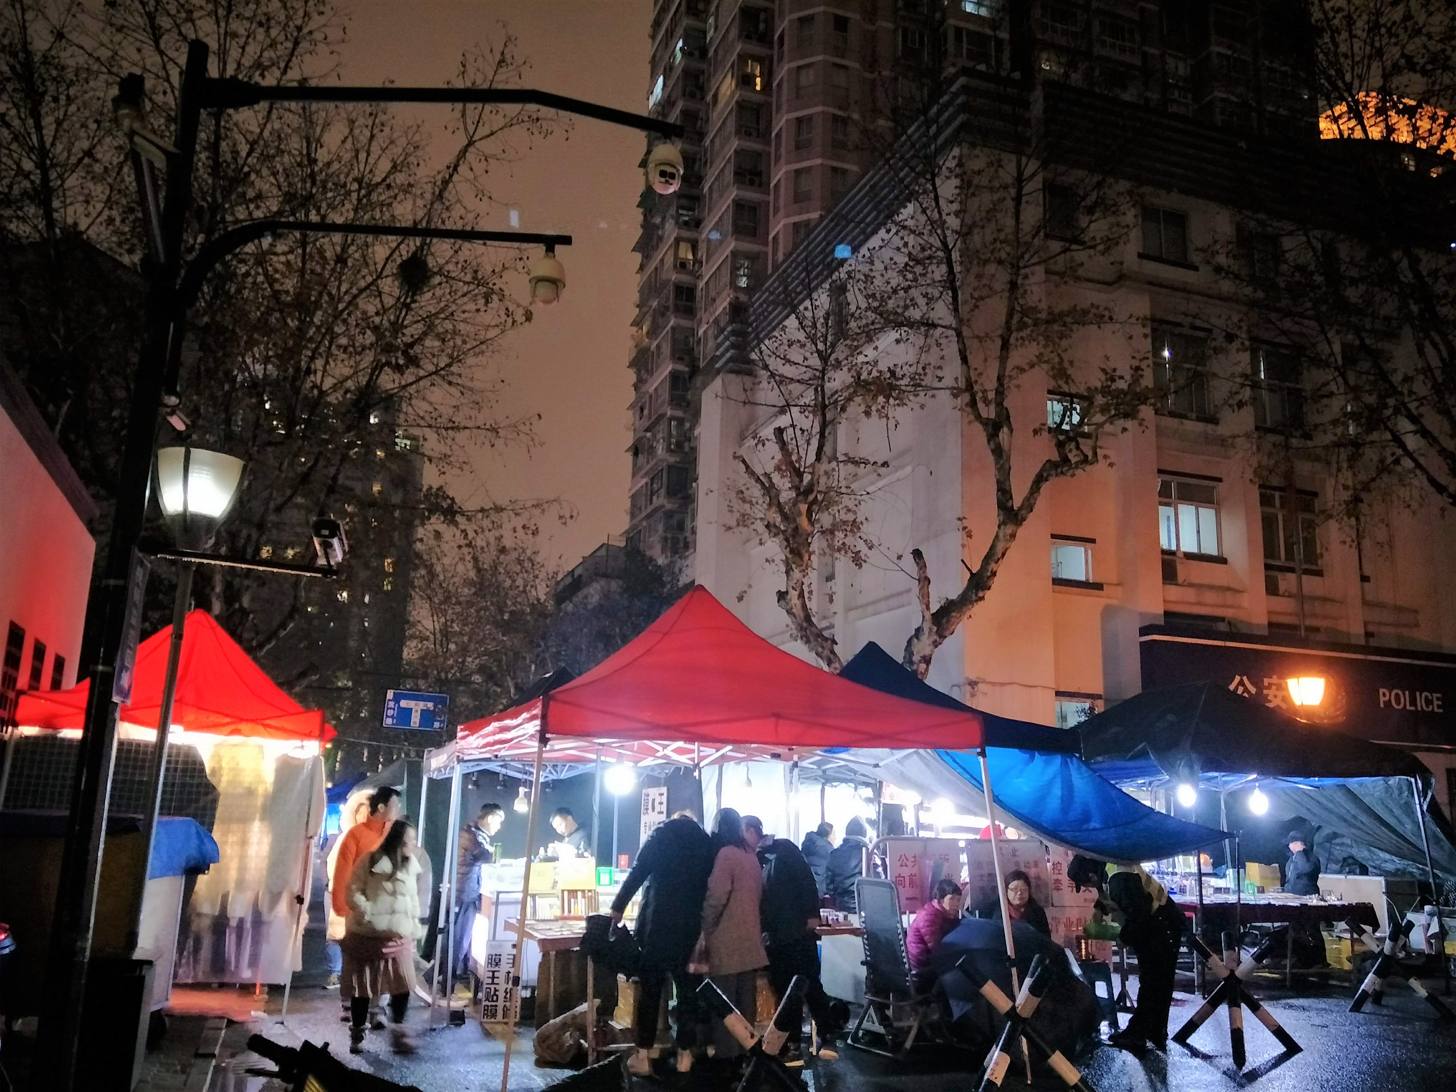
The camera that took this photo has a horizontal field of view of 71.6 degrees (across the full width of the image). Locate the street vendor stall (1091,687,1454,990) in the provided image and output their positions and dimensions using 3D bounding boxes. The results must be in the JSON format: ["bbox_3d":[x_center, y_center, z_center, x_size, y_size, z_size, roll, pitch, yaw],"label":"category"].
[{"bbox_3d":[5.610,3.037,11.220,3.300,3.100,3.100,0,-13,2],"label":"street vendor stall"}]

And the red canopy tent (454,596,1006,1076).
[{"bbox_3d":[-0.246,1.966,7.601,3.150,3.300,3.000,6,-14,-21],"label":"red canopy tent"}]

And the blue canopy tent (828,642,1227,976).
[{"bbox_3d":[2.116,2.554,9.884,3.900,3.250,3.300,1,-13,-3],"label":"blue canopy tent"}]

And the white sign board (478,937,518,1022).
[{"bbox_3d":[-1.769,3.375,7.831,0.310,0.660,0.030,2,-13,-6],"label":"white sign board"}]

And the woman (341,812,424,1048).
[{"bbox_3d":[-2.457,2.718,7.212,0.520,1.580,0.420,10,-16,-36],"label":"woman"}]

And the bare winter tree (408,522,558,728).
[{"bbox_3d":[-6.413,3.067,26.047,4.000,7.600,4.000,2,-13,0],"label":"bare winter tree"}]

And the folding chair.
[{"bbox_3d":[1.249,3.049,7.403,0.780,1.120,0.600,12,-18,-41],"label":"folding chair"}]

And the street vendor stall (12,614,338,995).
[{"bbox_3d":[-4.400,2.020,8.100,2.100,3.000,2.200,7,-14,-19],"label":"street vendor stall"}]

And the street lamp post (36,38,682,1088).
[{"bbox_3d":[-2.194,-0.134,5.892,3.600,6.250,0.600,2,-13,0],"label":"street lamp post"}]

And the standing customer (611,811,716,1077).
[{"bbox_3d":[-0.415,2.529,6.514,0.640,1.580,0.580,3,-13,-3],"label":"standing customer"}]

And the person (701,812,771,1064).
[{"bbox_3d":[0.043,2.644,6.911,0.470,1.600,0.430,8,-14,-23],"label":"person"}]

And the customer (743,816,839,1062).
[{"bbox_3d":[0.434,2.671,6.941,0.500,1.550,0.540,10,-15,-29],"label":"customer"}]

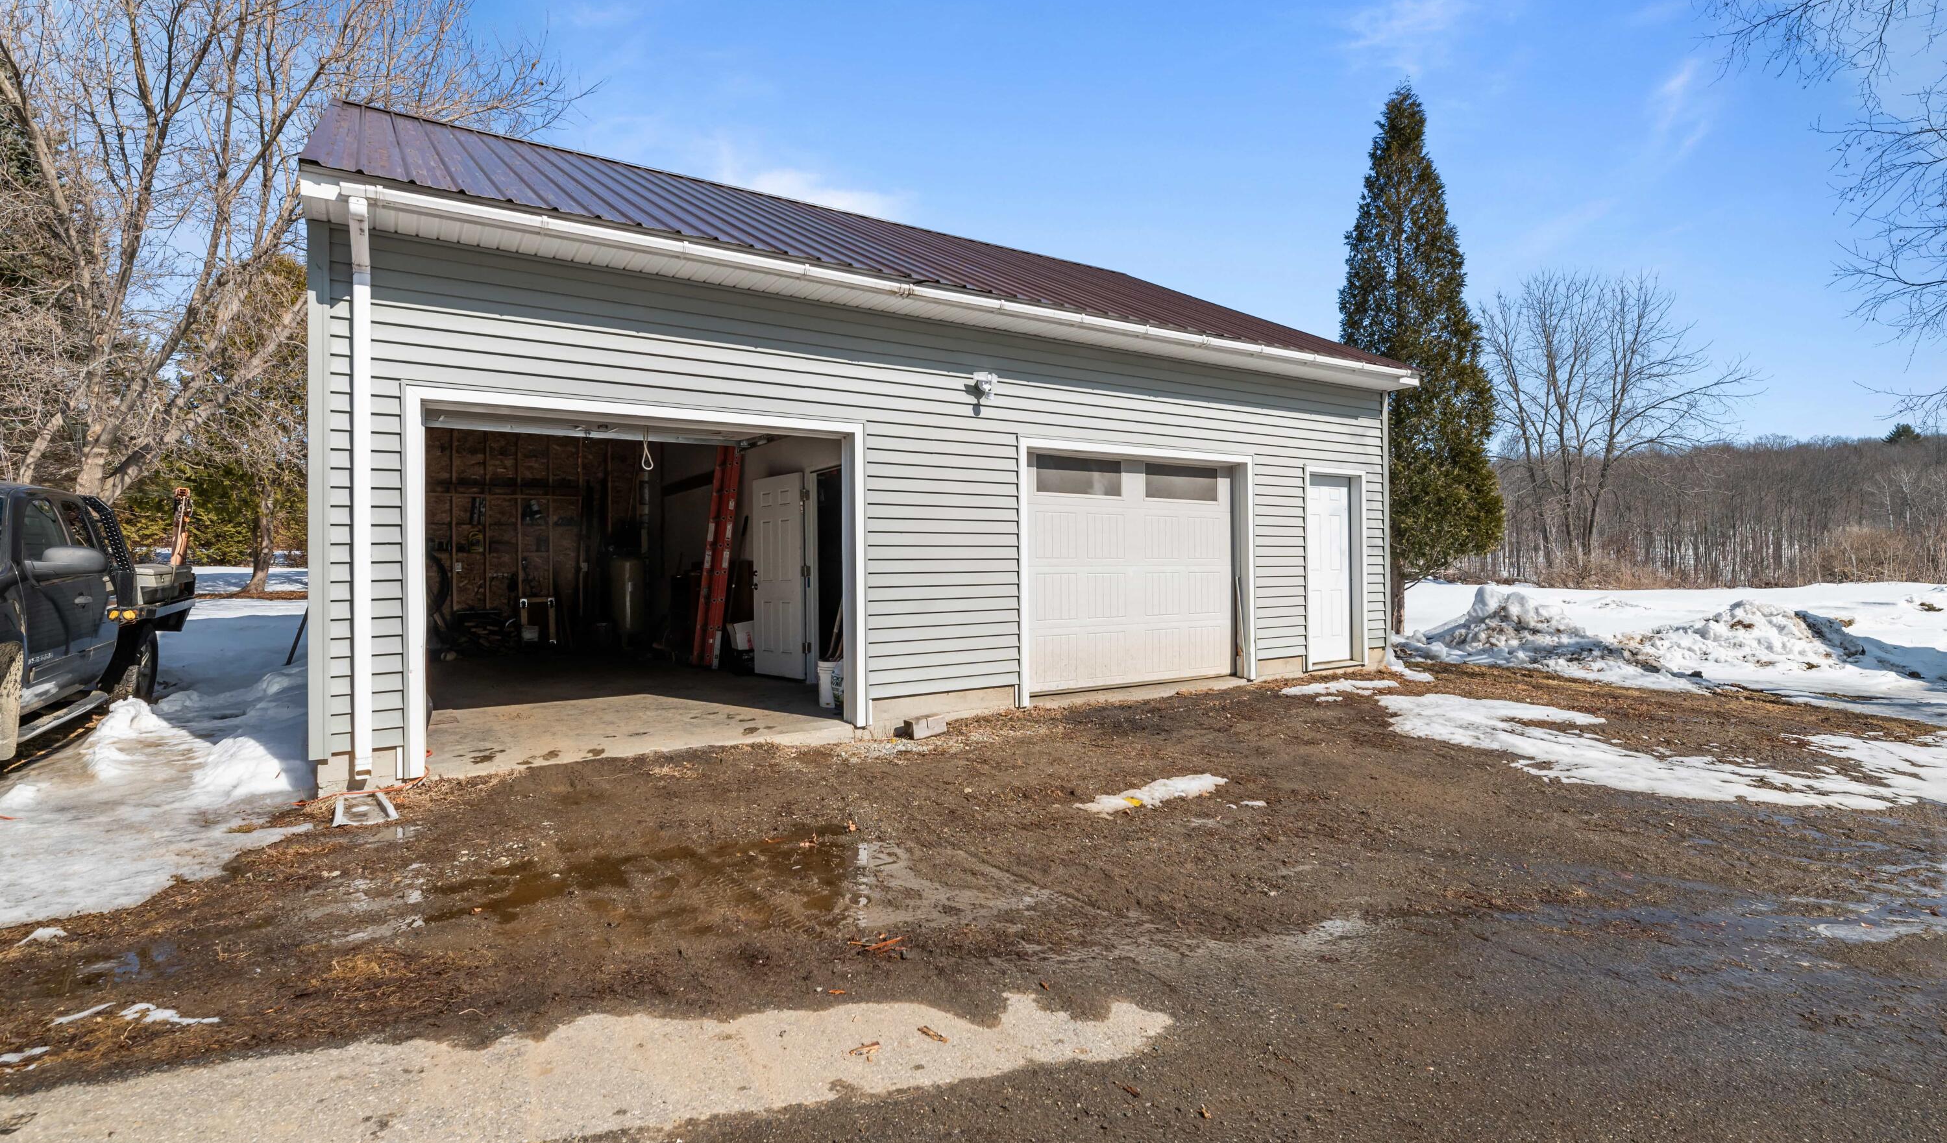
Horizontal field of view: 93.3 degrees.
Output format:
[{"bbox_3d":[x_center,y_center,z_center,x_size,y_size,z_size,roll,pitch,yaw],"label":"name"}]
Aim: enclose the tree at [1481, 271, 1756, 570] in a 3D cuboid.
[{"bbox_3d":[27.800,-6.321,40.000,9.607,13.503,9.607,0,1,35],"label":"tree"}]

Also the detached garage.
[{"bbox_3d":[-1.800,-1.665,11.149,9.885,5.562,9.360,-1,1,-34],"label":"detached garage"}]

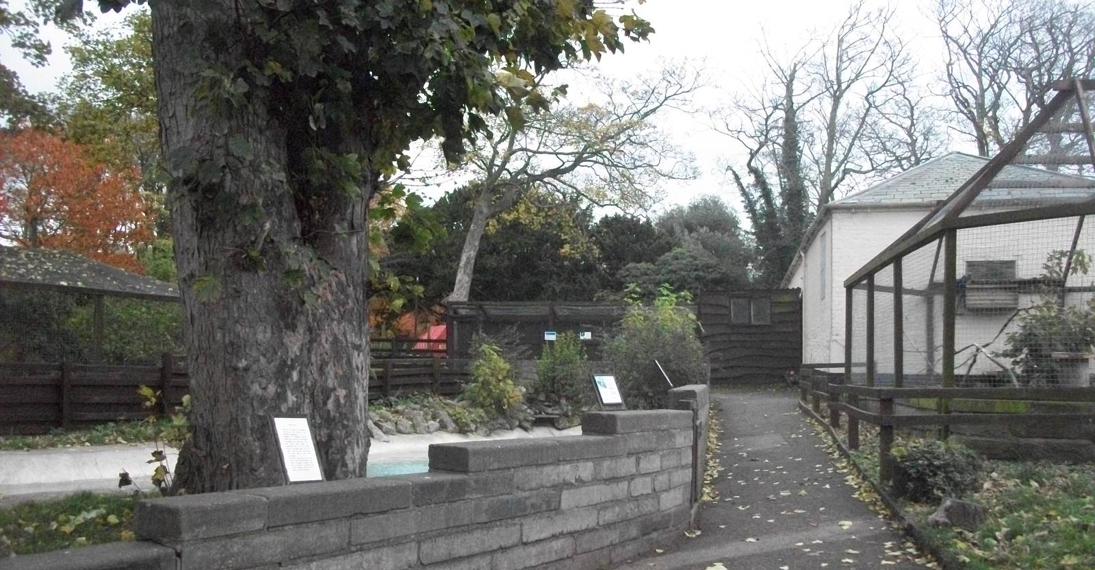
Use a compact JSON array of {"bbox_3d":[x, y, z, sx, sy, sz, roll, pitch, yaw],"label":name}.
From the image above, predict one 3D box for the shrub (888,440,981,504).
[{"bbox_3d":[3.153,1.500,8.200,0.750,0.527,0.650,-1,-5,21],"label":"shrub"}]

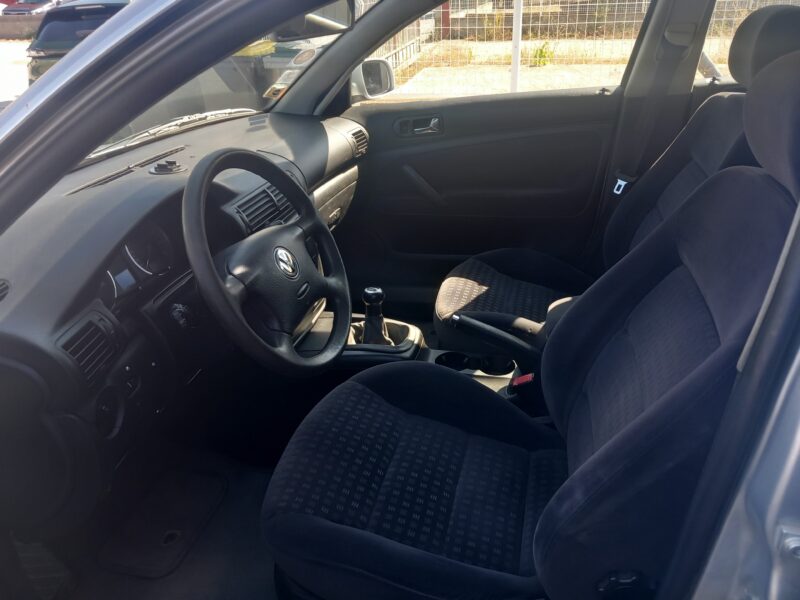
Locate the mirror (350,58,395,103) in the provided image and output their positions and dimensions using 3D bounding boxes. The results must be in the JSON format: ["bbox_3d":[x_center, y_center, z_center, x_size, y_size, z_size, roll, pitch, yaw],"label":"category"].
[{"bbox_3d":[-0.108,-0.755,2.135,0.110,0.145,0.210,10,28,26],"label":"mirror"}]

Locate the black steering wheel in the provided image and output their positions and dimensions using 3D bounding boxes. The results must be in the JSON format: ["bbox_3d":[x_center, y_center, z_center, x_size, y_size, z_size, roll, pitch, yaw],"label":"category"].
[{"bbox_3d":[-0.211,-0.055,0.999,0.090,0.380,0.380,-22,17,23],"label":"black steering wheel"}]

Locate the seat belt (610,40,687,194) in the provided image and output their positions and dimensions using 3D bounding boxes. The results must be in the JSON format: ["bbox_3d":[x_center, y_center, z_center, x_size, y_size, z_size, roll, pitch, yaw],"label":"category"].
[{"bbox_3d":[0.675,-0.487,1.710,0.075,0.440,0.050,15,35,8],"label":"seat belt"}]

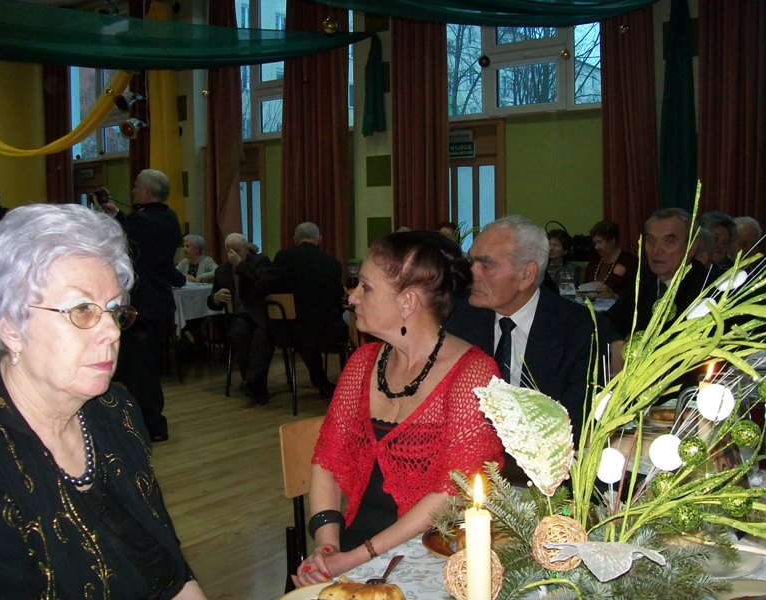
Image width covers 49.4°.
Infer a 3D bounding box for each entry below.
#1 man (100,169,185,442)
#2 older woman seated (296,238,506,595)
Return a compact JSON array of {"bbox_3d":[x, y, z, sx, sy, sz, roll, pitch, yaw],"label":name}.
[{"bbox_3d":[-1.491,0.027,5.180,0.500,1.680,0.540,1,5,25],"label":"man"},{"bbox_3d":[0.028,0.480,1.620,0.520,1.240,0.680,1,4,14],"label":"older woman seated"}]

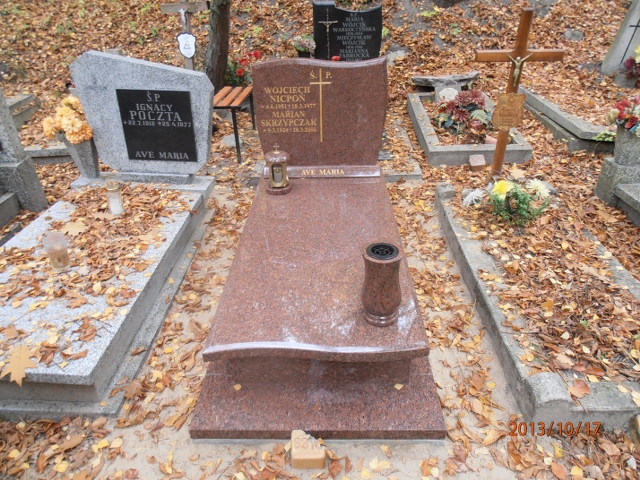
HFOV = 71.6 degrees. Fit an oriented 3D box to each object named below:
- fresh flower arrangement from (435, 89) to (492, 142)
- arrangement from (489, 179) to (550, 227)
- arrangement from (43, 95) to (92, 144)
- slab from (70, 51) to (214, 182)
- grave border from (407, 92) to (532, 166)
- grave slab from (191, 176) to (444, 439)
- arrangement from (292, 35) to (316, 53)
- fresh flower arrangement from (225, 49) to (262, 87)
[{"bbox_3d":[1.345,-1.145,4.067,0.480,0.360,0.400,0,30,0],"label":"fresh flower arrangement"},{"bbox_3d":[1.300,-0.263,2.924,0.350,0.235,0.270,0,30,0],"label":"arrangement"},{"bbox_3d":[-1.640,-0.785,2.891,0.280,0.280,0.270,0,30,0],"label":"arrangement"},{"bbox_3d":[-1.105,-0.787,2.924,0.860,0.840,0.130,1,30,3],"label":"slab"},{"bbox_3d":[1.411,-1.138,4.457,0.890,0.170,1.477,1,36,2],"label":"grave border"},{"bbox_3d":[0.005,0.123,2.338,0.910,0.290,1.880,0,30,1],"label":"grave slab"},{"bbox_3d":[-0.157,-1.993,4.504,0.250,0.200,0.220,0,30,0],"label":"arrangement"},{"bbox_3d":[-0.800,-1.801,4.671,0.380,0.380,0.330,0,30,0],"label":"fresh flower arrangement"}]

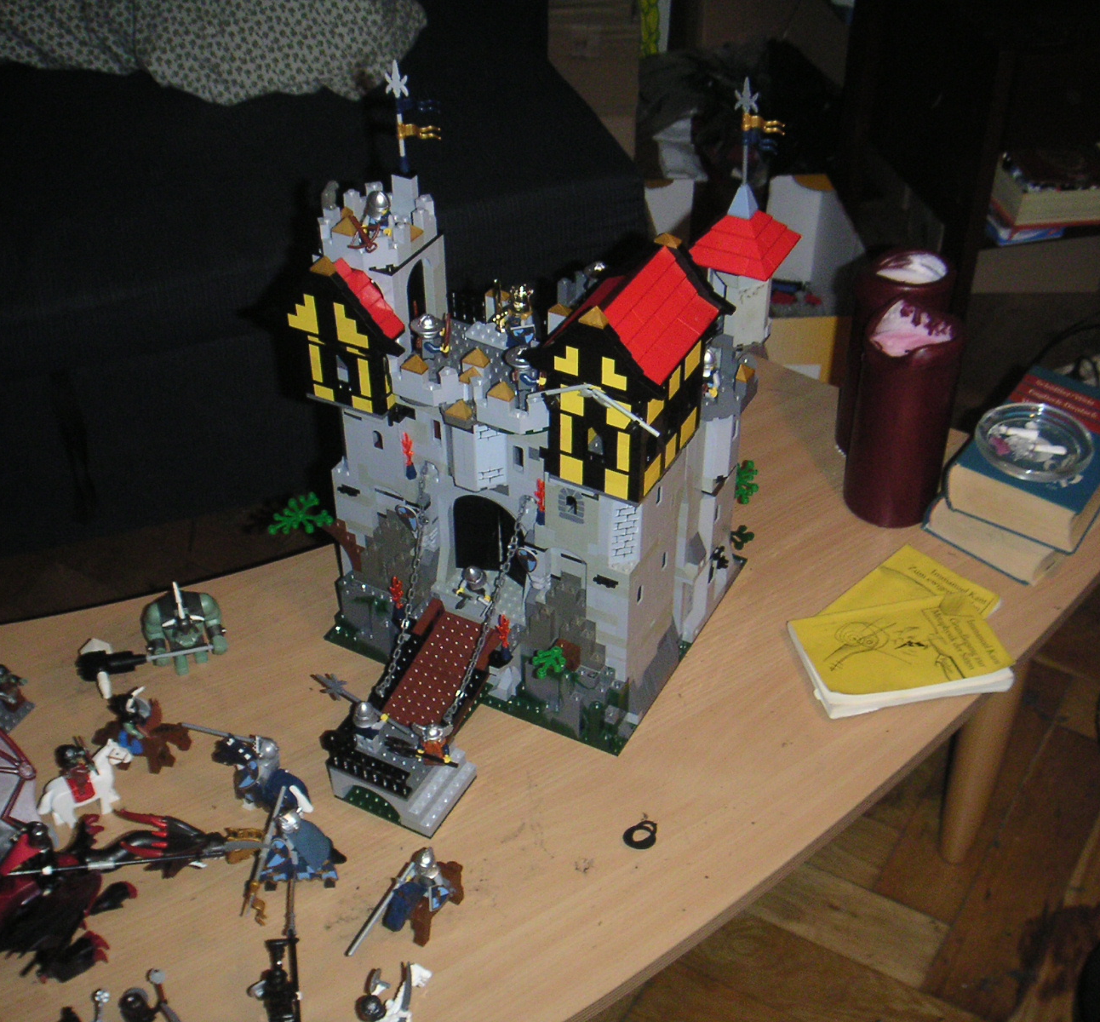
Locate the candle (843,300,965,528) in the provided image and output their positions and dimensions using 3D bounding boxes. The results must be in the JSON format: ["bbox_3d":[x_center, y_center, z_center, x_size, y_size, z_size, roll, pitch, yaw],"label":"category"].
[{"bbox_3d":[0.292,-0.079,1.243,0.075,0.180,0.075,0,40,0],"label":"candle"}]

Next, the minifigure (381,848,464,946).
[{"bbox_3d":[-0.080,0.241,0.955,0.032,0.060,0.054,25,46,28],"label":"minifigure"}]

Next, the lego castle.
[{"bbox_3d":[-0.033,-0.037,1.044,0.280,0.372,0.376,19,43,21],"label":"lego castle"}]

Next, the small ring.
[{"bbox_3d":[0.062,0.221,1.022,0.022,0.004,0.025,0,40,0],"label":"small ring"}]

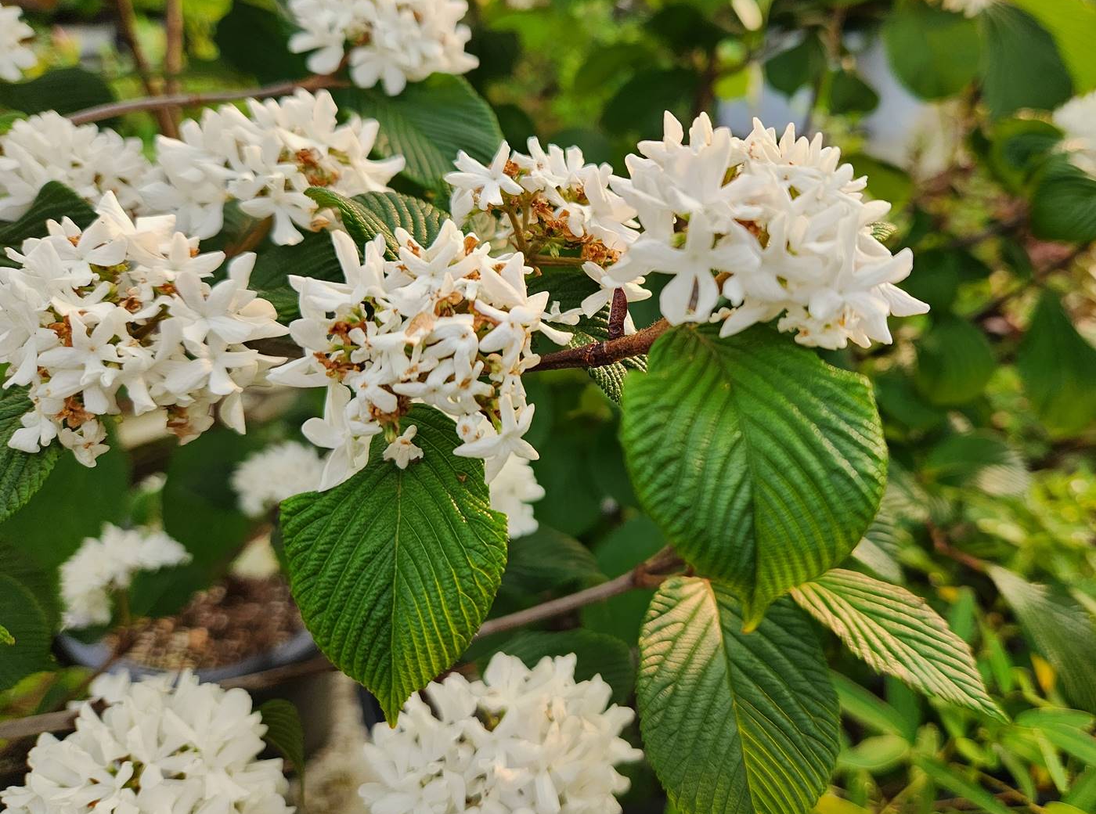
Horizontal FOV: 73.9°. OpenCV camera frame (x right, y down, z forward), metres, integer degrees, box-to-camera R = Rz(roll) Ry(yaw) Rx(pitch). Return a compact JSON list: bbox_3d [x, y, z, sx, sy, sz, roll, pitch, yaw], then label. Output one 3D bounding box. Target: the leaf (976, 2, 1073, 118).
[{"bbox_3d":[0.347,-0.251,0.530,0.068,0.083,0.025,2,20,6],"label":"leaf"}]

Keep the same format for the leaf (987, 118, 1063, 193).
[{"bbox_3d":[0.360,-0.190,0.550,0.056,0.056,0.025,2,20,6],"label":"leaf"}]

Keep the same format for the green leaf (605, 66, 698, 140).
[{"bbox_3d":[0.088,-0.256,0.620,0.082,0.064,0.025,0,20,0],"label":"green leaf"}]

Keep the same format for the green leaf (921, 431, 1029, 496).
[{"bbox_3d":[0.337,0.044,0.580,0.083,0.034,0.050,6,16,22],"label":"green leaf"}]

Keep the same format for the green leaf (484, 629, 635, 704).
[{"bbox_3d":[0.005,0.135,0.370,0.080,0.020,0.060,5,51,4],"label":"green leaf"}]

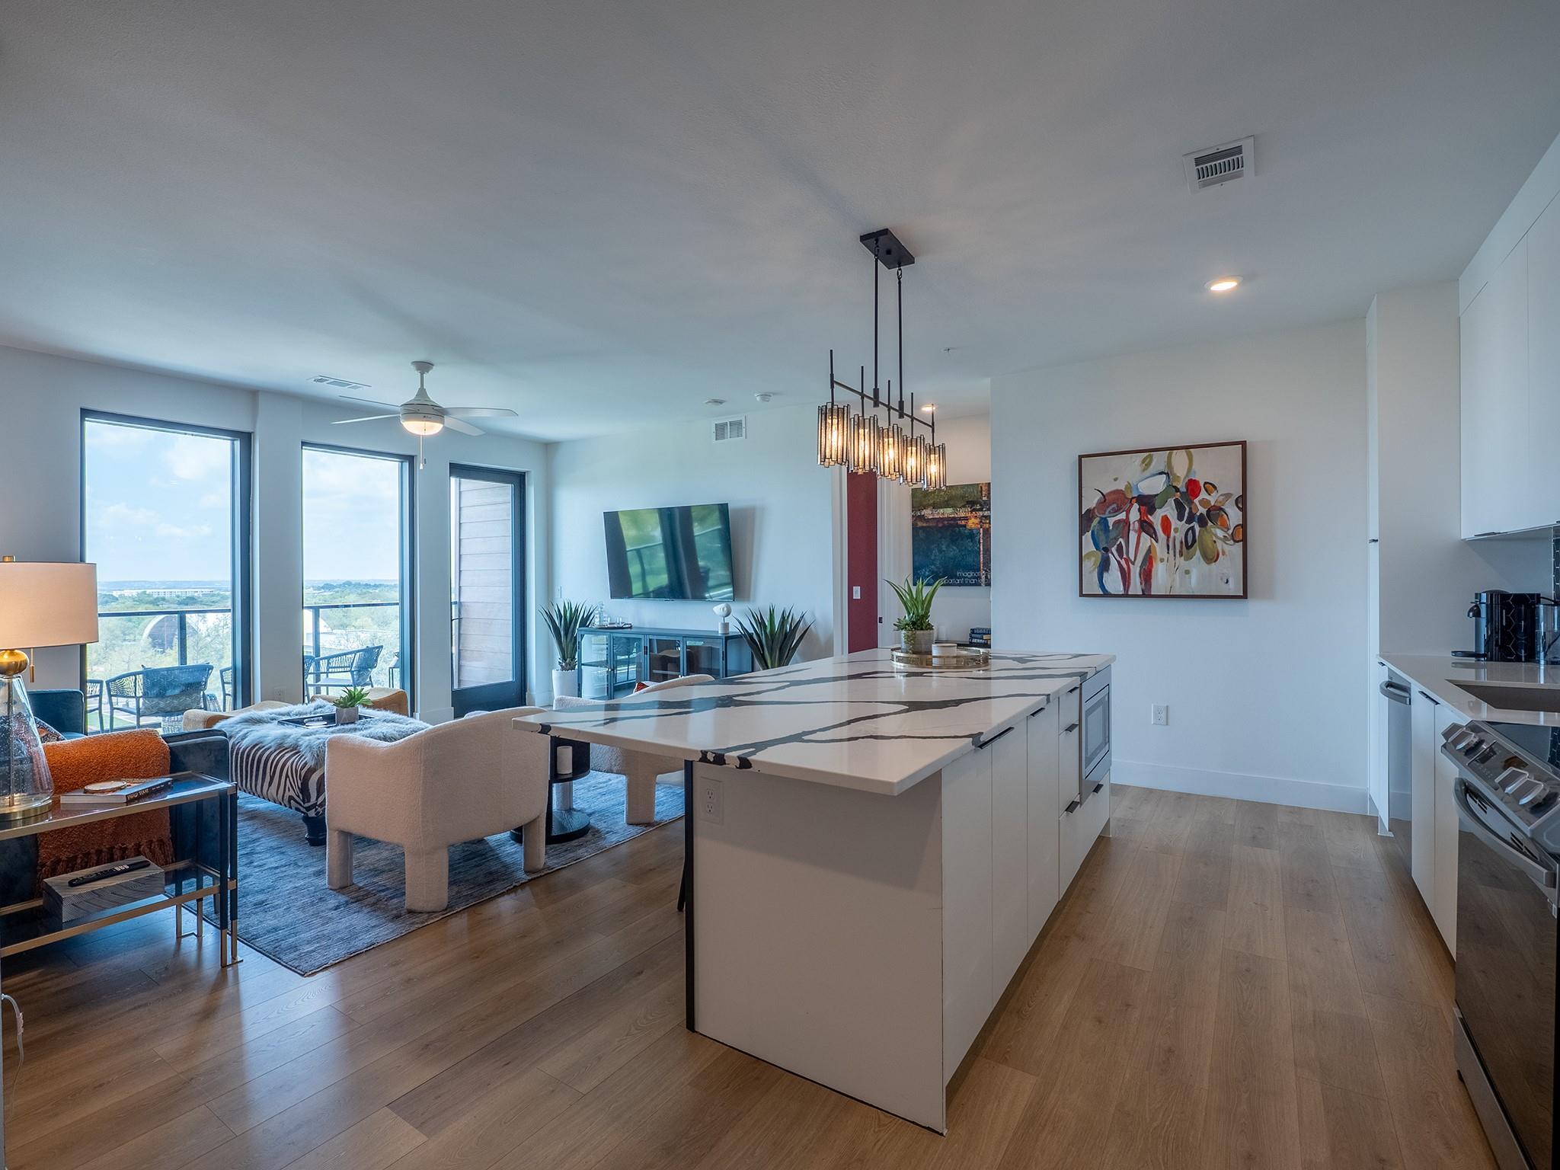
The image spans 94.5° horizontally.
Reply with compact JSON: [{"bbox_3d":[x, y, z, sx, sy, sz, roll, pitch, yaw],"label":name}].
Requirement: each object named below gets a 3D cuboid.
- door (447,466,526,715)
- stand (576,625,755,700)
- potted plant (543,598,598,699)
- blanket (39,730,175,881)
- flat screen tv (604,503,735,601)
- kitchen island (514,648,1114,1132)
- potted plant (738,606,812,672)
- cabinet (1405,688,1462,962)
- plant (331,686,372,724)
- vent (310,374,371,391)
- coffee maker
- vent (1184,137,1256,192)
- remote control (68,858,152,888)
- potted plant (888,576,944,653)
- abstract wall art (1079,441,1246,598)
[{"bbox_3d":[-2.898,0.070,7.128,0.090,2.444,0.920,0,0,33],"label":"door"},{"bbox_3d":[-1.080,0.874,6.617,1.790,0.880,0.380,0,0,33],"label":"stand"},{"bbox_3d":[-2.112,0.737,7.168,0.570,1.165,0.550,0,0,33],"label":"potted plant"},{"bbox_3d":[-2.497,0.812,2.636,0.270,0.470,0.370,0,0,33],"label":"blanket"},{"bbox_3d":[-1.011,-0.279,6.517,1.450,0.830,0.055,0,6,32],"label":"flat screen tv"},{"bbox_3d":[0.469,0.841,2.901,1.217,0.914,2.693,0,0,33],"label":"kitchen island"},{"bbox_3d":[-0.040,0.737,5.796,0.630,1.150,0.600,0,0,33],"label":"potted plant"},{"bbox_3d":[2.611,0.832,2.436,0.590,0.810,0.930,0,0,33],"label":"cabinet"},{"bbox_3d":[-2.545,0.702,4.282,0.200,0.225,0.200,0,0,33],"label":"plant"},{"bbox_3d":[-3.172,-1.440,5.208,0.190,0.020,0.365,0,0,33],"label":"vent"},{"bbox_3d":[3.582,0.199,3.558,0.360,0.338,0.160,0,0,33],"label":"coffee maker"},{"bbox_3d":[1.535,-1.449,2.516,0.204,0.020,0.295,0,0,33],"label":"vent"},{"bbox_3d":[-2.206,0.956,2.381,0.043,0.020,0.195,0,0,33],"label":"remote control"},{"bbox_3d":[0.673,0.160,3.542,0.260,0.416,0.260,0,0,33],"label":"potted plant"},{"bbox_3d":[2.377,-0.385,4.526,0.928,0.939,0.045,0,0,33],"label":"abstract wall art"}]

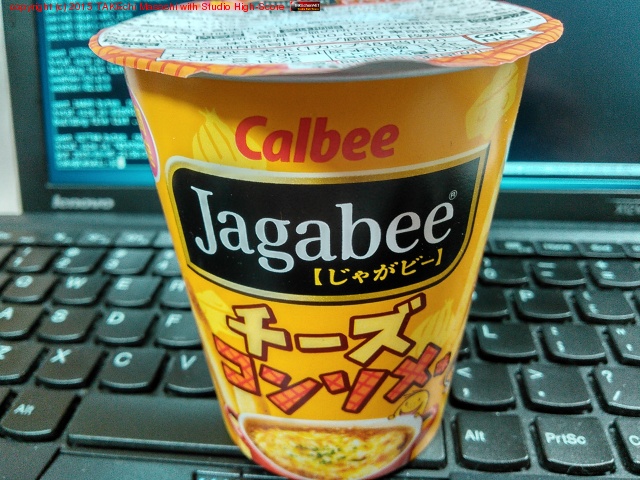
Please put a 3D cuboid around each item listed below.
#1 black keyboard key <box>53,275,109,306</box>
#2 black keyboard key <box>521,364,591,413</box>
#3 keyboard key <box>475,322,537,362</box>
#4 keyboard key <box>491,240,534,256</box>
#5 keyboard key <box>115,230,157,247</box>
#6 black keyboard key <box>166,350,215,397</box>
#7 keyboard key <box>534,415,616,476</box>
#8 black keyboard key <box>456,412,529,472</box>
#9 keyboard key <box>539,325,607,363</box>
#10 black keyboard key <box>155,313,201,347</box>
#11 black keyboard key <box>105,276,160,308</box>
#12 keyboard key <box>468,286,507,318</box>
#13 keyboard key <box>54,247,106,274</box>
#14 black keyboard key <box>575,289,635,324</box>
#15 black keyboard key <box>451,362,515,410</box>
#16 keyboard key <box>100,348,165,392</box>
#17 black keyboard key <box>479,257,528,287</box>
[{"bbox_3d":[-0.082,0.017,0.191,0.015,0.003,0.014,1,32,6],"label":"black keyboard key"},{"bbox_3d":[0.061,0.039,0.145,0.015,0.003,0.014,1,32,6],"label":"black keyboard key"},{"bbox_3d":[0.053,0.029,0.161,0.015,0.003,0.014,1,32,6],"label":"keyboard key"},{"bbox_3d":[0.071,0.003,0.202,0.014,0.003,0.009,1,31,6],"label":"keyboard key"},{"bbox_3d":[-0.072,0.000,0.219,0.014,0.003,0.009,1,31,6],"label":"keyboard key"},{"bbox_3d":[-0.033,0.037,0.154,0.016,0.003,0.015,1,31,6],"label":"black keyboard key"},{"bbox_3d":[0.059,0.048,0.129,0.016,0.003,0.015,1,31,6],"label":"keyboard key"},{"bbox_3d":[0.041,0.047,0.131,0.016,0.003,0.015,1,31,6],"label":"black keyboard key"},{"bbox_3d":[0.072,0.029,0.159,0.015,0.003,0.014,1,32,6],"label":"keyboard key"},{"bbox_3d":[-0.041,0.027,0.172,0.015,0.003,0.014,1,32,6],"label":"black keyboard key"},{"bbox_3d":[-0.063,0.018,0.188,0.016,0.003,0.015,1,31,6],"label":"black keyboard key"},{"bbox_3d":[0.050,0.020,0.175,0.016,0.003,0.015,1,31,6],"label":"keyboard key"},{"bbox_3d":[-0.089,0.009,0.206,0.016,0.003,0.015,1,31,6],"label":"keyboard key"},{"bbox_3d":[0.088,0.020,0.173,0.015,0.003,0.014,1,32,6],"label":"black keyboard key"},{"bbox_3d":[0.042,0.038,0.147,0.015,0.003,0.014,1,32,6],"label":"black keyboard key"},{"bbox_3d":[-0.052,0.036,0.158,0.015,0.003,0.014,1,32,6],"label":"keyboard key"},{"bbox_3d":[0.062,0.011,0.190,0.016,0.003,0.015,1,31,6],"label":"black keyboard key"}]

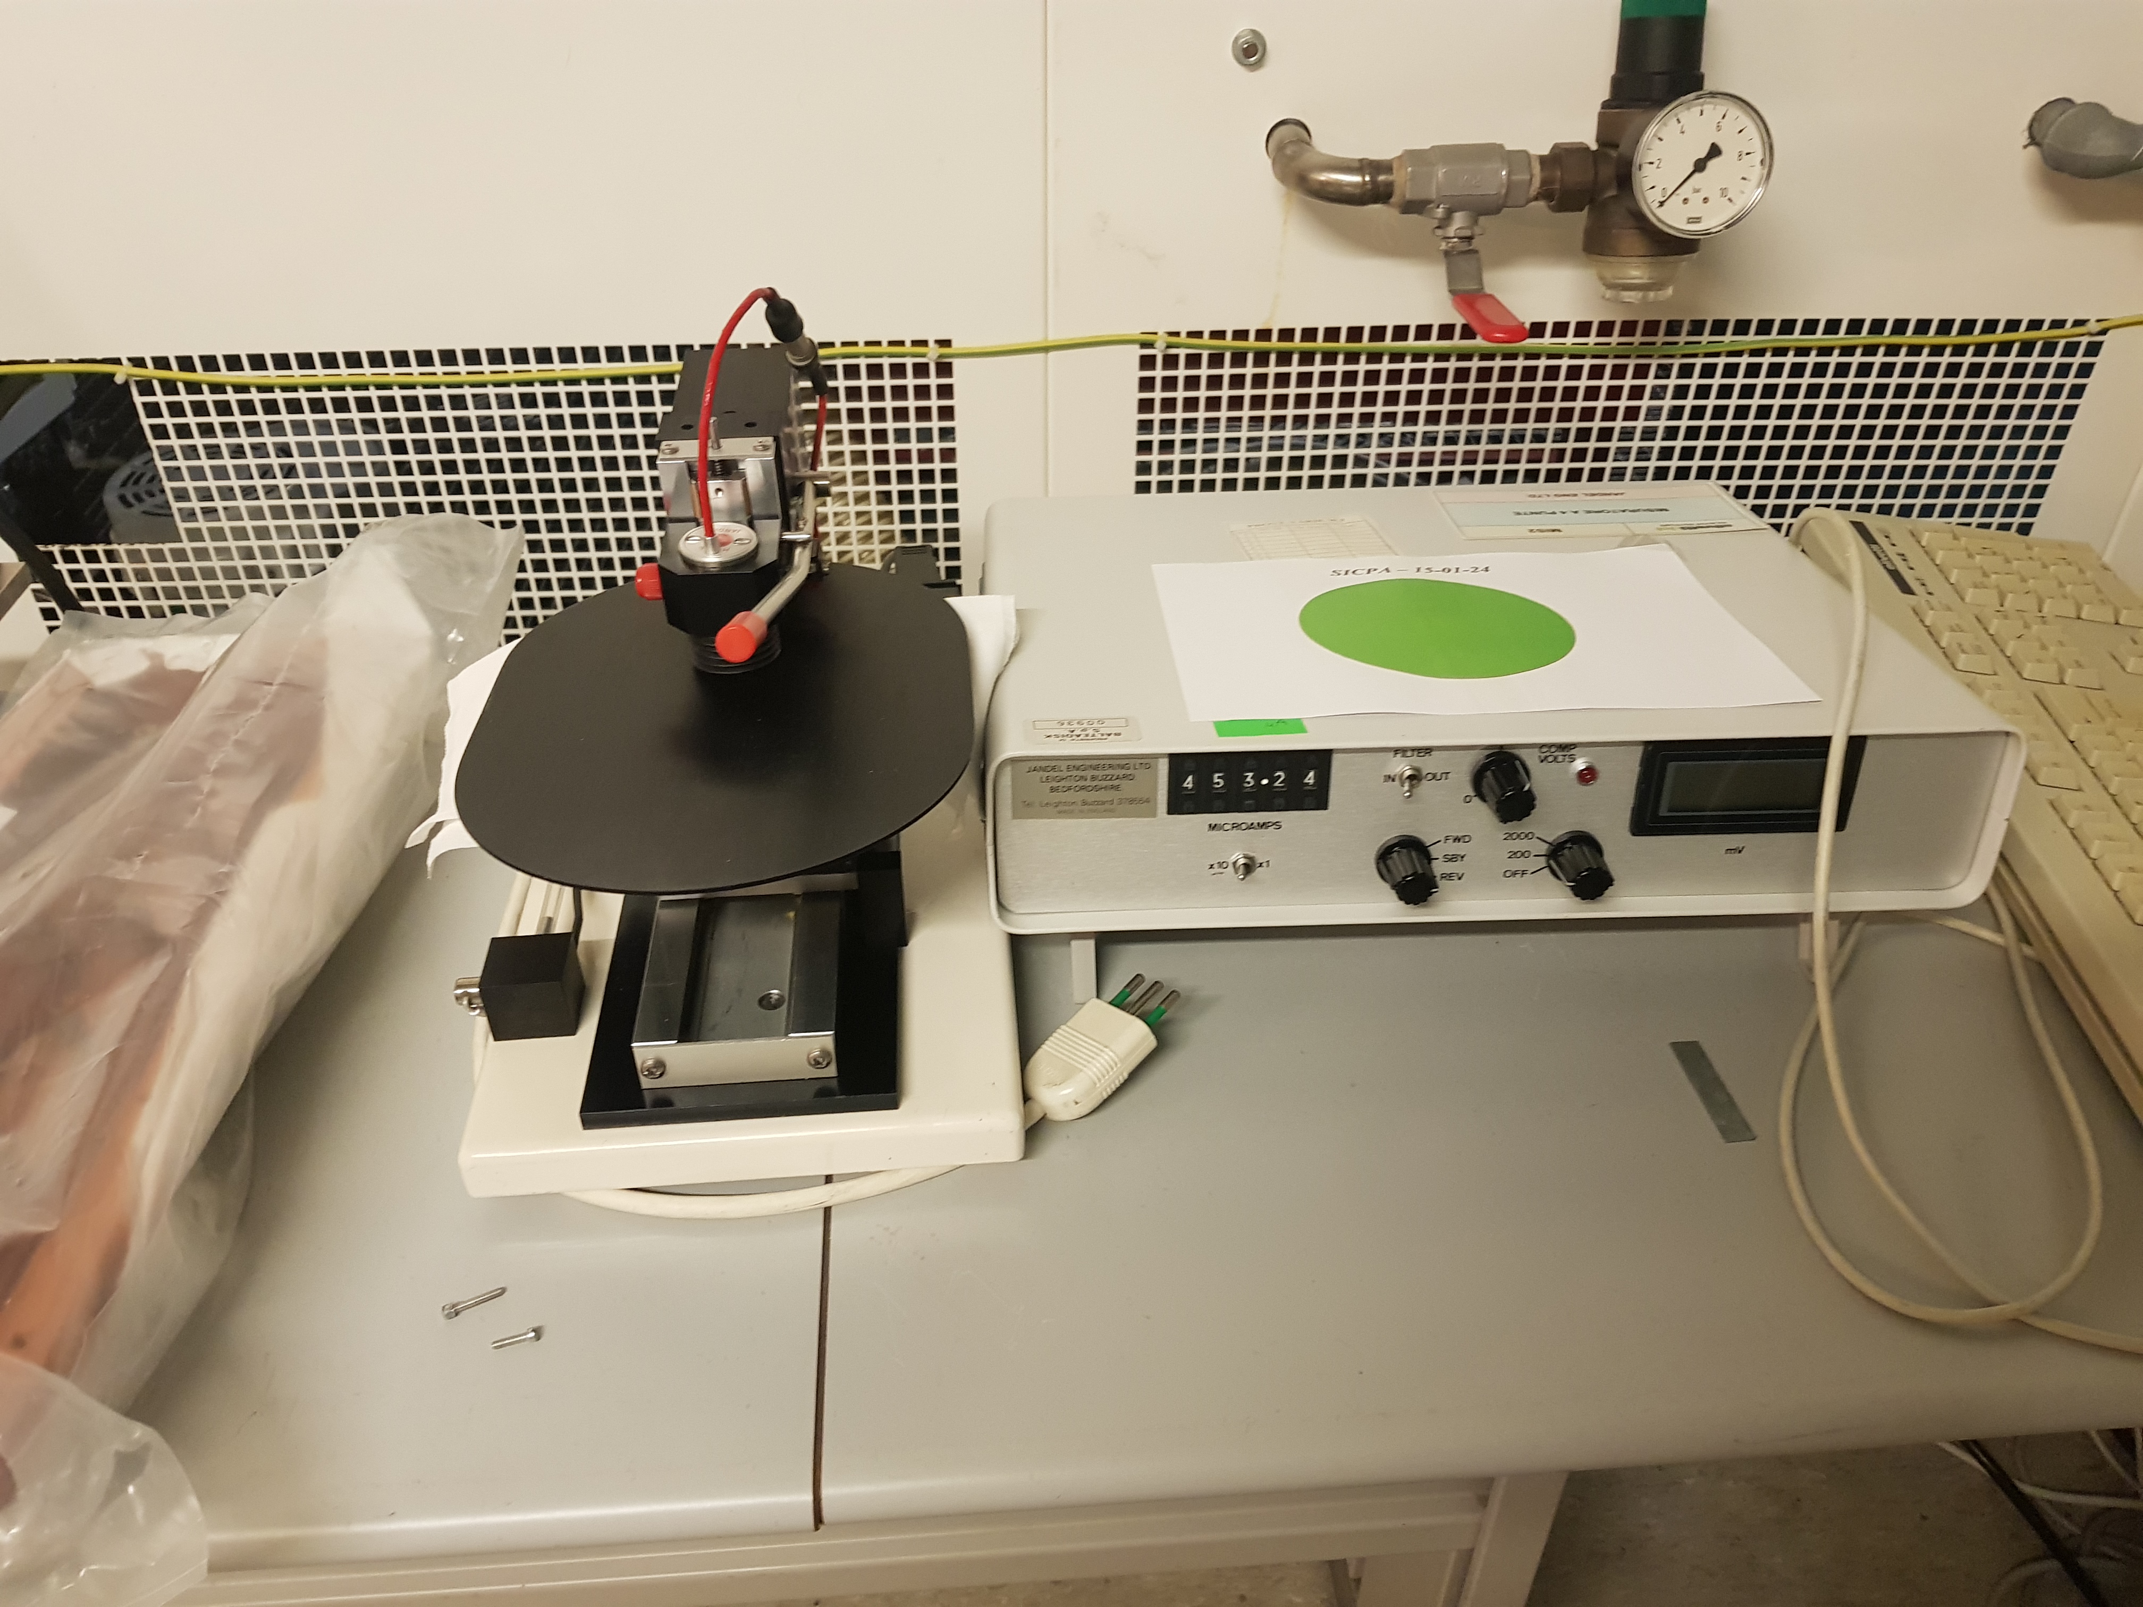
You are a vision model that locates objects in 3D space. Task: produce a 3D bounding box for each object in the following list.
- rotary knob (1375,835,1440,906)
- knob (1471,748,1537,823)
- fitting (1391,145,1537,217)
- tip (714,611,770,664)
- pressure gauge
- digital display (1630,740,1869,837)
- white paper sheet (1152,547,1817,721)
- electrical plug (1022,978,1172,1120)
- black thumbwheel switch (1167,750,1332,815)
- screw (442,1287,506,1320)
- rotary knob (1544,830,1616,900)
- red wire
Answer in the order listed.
[{"bbox_3d":[0.143,0.029,0.686,0.023,0.023,0.021,-2,30,-2],"label":"rotary knob"},{"bbox_3d":[0.180,-0.007,0.668,0.023,0.023,0.021,-2,30,-2],"label":"knob"},{"bbox_3d":[0.197,-0.311,0.803,0.069,0.034,0.034,-2,34,-4],"label":"fitting"},{"bbox_3d":[-0.118,-0.062,0.583,0.014,0.014,0.021,4,28,5],"label":"tip"},{"bbox_3d":[0.303,-0.313,0.788,0.069,0.069,0.030,-1,22,-2],"label":"pressure gauge"},{"bbox_3d":[0.286,-0.009,0.682,0.096,0.048,0.012,-2,30,-2],"label":"digital display"},{"bbox_3d":[0.183,-0.086,0.765,0.279,0.004,0.191,-2,30,-3],"label":"white paper sheet"},{"bbox_3d":[0.014,0.100,0.655,0.031,0.016,0.074,27,57,27],"label":"electrical plug"},{"bbox_3d":[0.074,-0.010,0.675,0.070,0.030,0.010,-2,30,-2],"label":"black thumbwheel switch"},{"bbox_3d":[-0.211,0.176,0.570,0.021,0.004,0.004,-16,37,-24],"label":"screw"},{"bbox_3d":[0.218,0.027,0.689,0.023,0.023,0.021,-2,30,-2],"label":"rotary knob"},{"bbox_3d":[-0.126,-0.146,0.607,0.033,0.089,0.029,-2,34,-4],"label":"red wire"}]

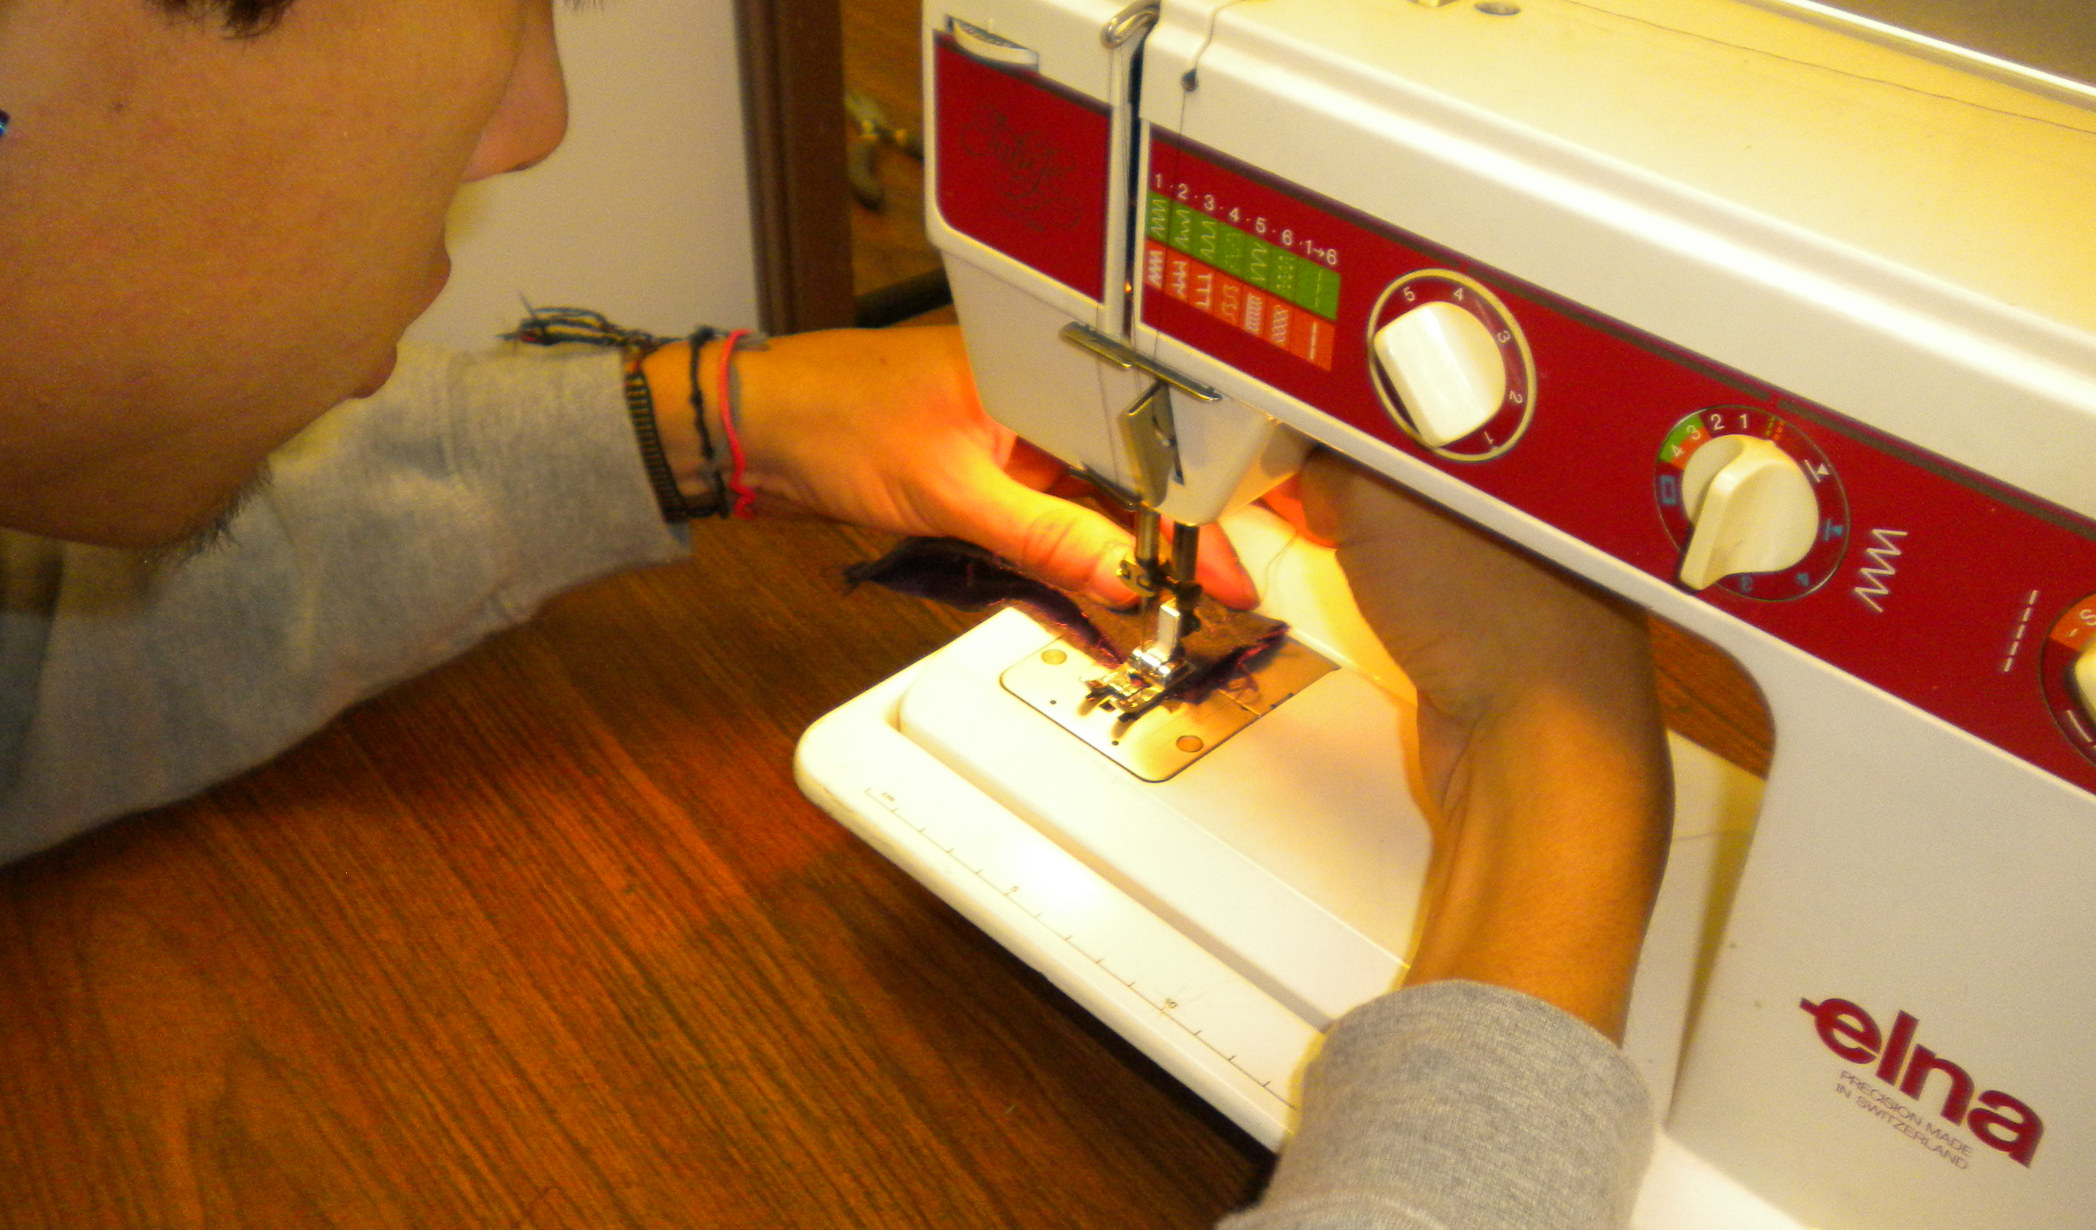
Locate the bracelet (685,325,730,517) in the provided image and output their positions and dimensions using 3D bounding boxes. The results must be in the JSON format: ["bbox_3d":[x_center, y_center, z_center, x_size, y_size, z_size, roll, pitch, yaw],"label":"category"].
[{"bbox_3d":[-0.097,-0.056,0.615,0.010,0.052,0.061,-3,37,5],"label":"bracelet"}]

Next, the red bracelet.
[{"bbox_3d":[-0.089,-0.055,0.613,0.010,0.052,0.061,-3,37,5],"label":"red bracelet"}]

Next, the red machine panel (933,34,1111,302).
[{"bbox_3d":[-0.005,-0.098,0.460,0.006,0.046,0.054,-30,47,-35],"label":"red machine panel"}]

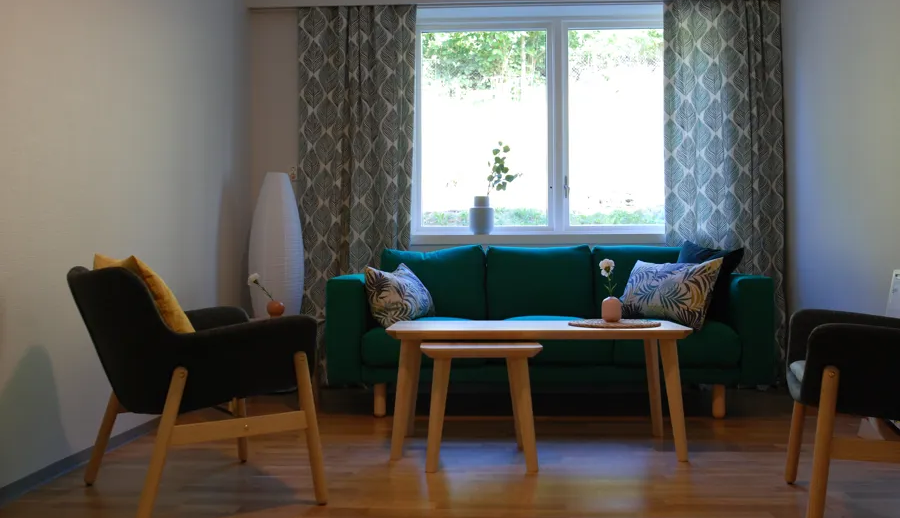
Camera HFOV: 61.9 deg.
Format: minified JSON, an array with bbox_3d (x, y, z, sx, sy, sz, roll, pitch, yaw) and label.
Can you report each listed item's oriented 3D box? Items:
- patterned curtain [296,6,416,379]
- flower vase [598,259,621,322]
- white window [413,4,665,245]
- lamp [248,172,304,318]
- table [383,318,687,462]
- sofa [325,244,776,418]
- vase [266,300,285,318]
[{"bbox_3d":[-0.575,-0.395,4.658,0.730,2.356,0.140,0,-1,2],"label":"patterned curtain"},{"bbox_3d":[0.678,0.134,3.180,0.090,0.263,0.085,0,-1,3],"label":"flower vase"},{"bbox_3d":[0.656,-0.861,4.800,1.792,1.549,0.140,0,-1,2],"label":"white window"},{"bbox_3d":[-1.060,0.130,4.593,0.335,1.333,0.335,0,-1,2],"label":"lamp"},{"bbox_3d":[0.348,0.523,3.098,1.180,0.500,0.500,0,-1,3],"label":"table"},{"bbox_3d":[0.491,0.351,4.027,2.130,0.860,0.890,0,-1,3],"label":"sofa"},{"bbox_3d":[-0.890,0.260,3.830,0.090,0.091,0.090,0,-1,2],"label":"vase"}]

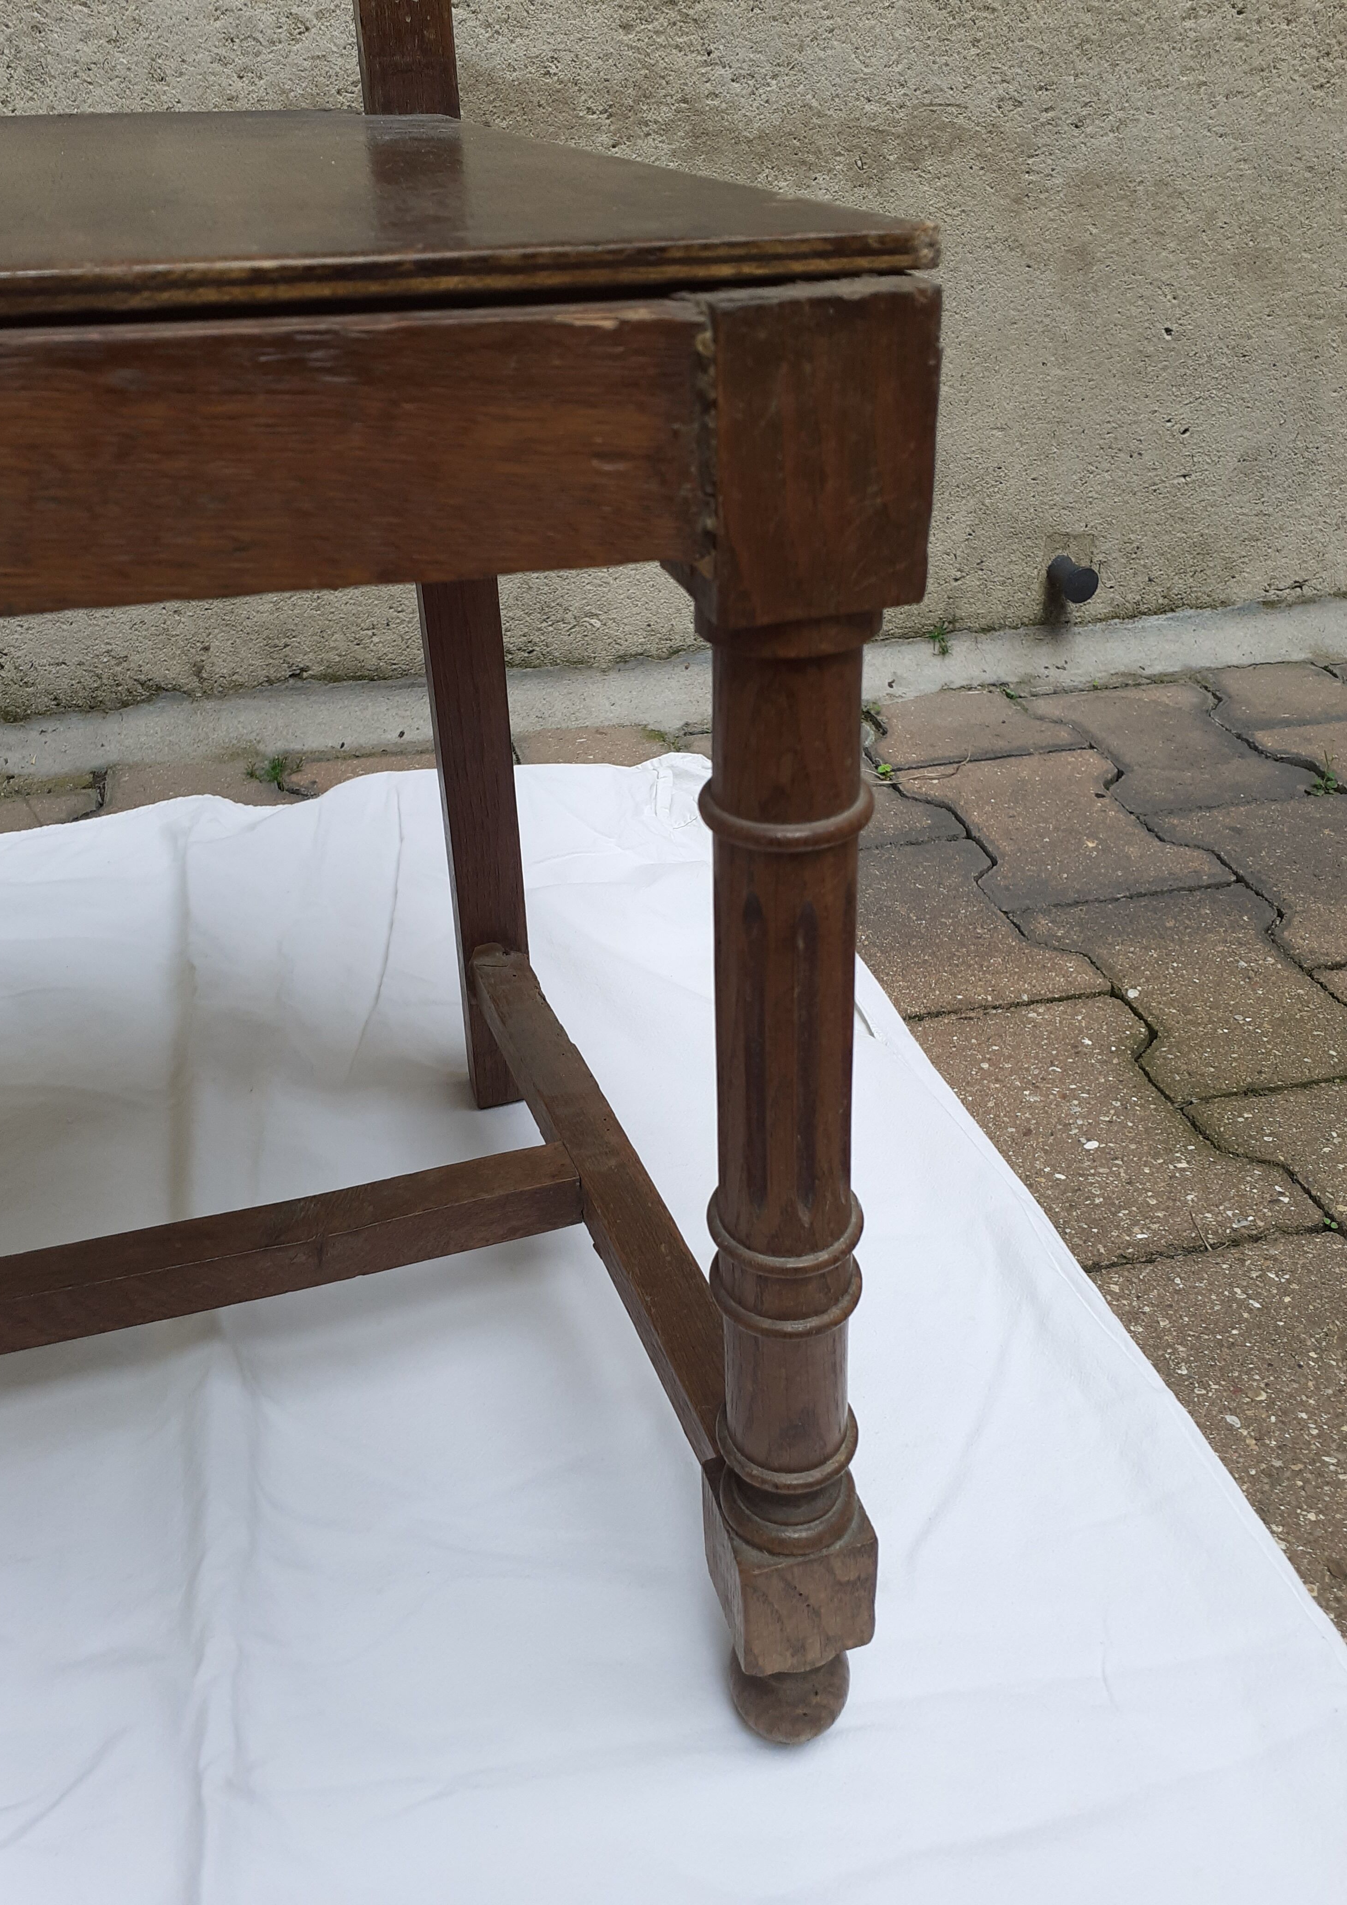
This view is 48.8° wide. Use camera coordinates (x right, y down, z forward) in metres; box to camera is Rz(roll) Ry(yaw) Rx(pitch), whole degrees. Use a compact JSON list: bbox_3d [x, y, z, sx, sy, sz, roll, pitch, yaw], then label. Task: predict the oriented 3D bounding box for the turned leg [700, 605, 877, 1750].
[{"bbox_3d":[0.032,0.093,0.391,0.042,0.390,0.042,-10,34,-11],"label":"turned leg"}]

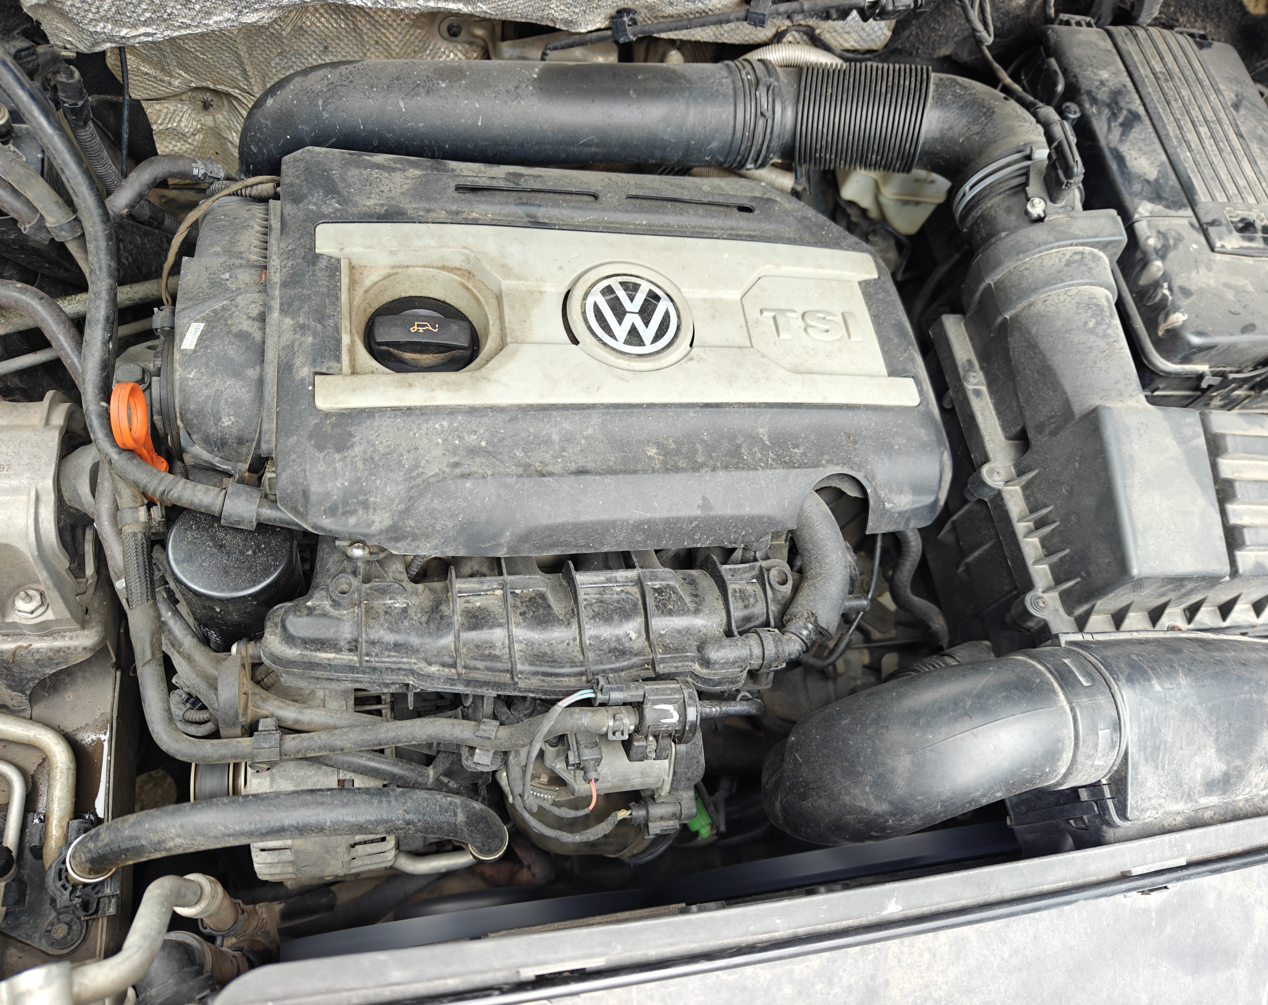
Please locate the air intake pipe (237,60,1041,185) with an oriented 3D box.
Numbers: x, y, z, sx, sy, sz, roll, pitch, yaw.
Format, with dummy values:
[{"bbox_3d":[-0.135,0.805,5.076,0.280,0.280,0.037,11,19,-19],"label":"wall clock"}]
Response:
[{"bbox_3d":[0.034,-0.290,0.707,0.668,0.125,0.098,-5,66,-19],"label":"air intake pipe"}]

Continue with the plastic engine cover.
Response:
[{"bbox_3d":[-0.025,-0.098,0.594,0.500,0.098,0.263,-1,65,-17],"label":"plastic engine cover"}]

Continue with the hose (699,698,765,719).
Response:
[{"bbox_3d":[0.065,0.141,0.609,0.053,0.015,0.012,1,65,-16],"label":"hose"}]

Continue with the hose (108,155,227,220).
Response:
[{"bbox_3d":[-0.323,-0.220,0.617,0.089,0.038,0.026,-17,71,-23],"label":"hose"}]

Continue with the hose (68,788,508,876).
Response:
[{"bbox_3d":[-0.194,0.193,0.521,0.247,0.058,0.041,3,64,-15],"label":"hose"}]

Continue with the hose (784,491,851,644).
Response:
[{"bbox_3d":[0.123,0.042,0.602,0.035,0.074,0.101,-1,65,-17],"label":"hose"}]

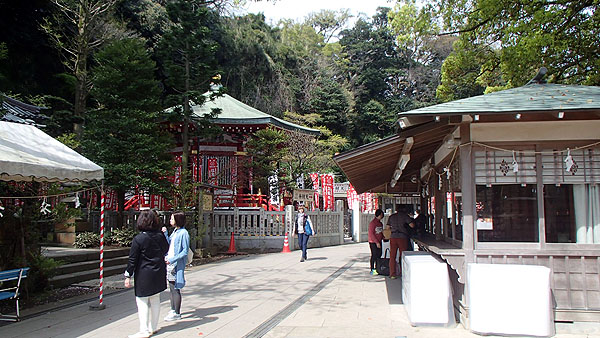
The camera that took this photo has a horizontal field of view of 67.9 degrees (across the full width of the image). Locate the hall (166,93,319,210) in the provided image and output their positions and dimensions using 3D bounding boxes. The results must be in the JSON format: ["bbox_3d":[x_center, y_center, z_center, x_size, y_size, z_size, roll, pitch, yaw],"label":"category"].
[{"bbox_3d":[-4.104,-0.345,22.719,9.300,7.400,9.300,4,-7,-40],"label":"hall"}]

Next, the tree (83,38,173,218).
[{"bbox_3d":[-6.085,-1.020,15.450,3.200,6.900,3.200,0,-5,0],"label":"tree"}]

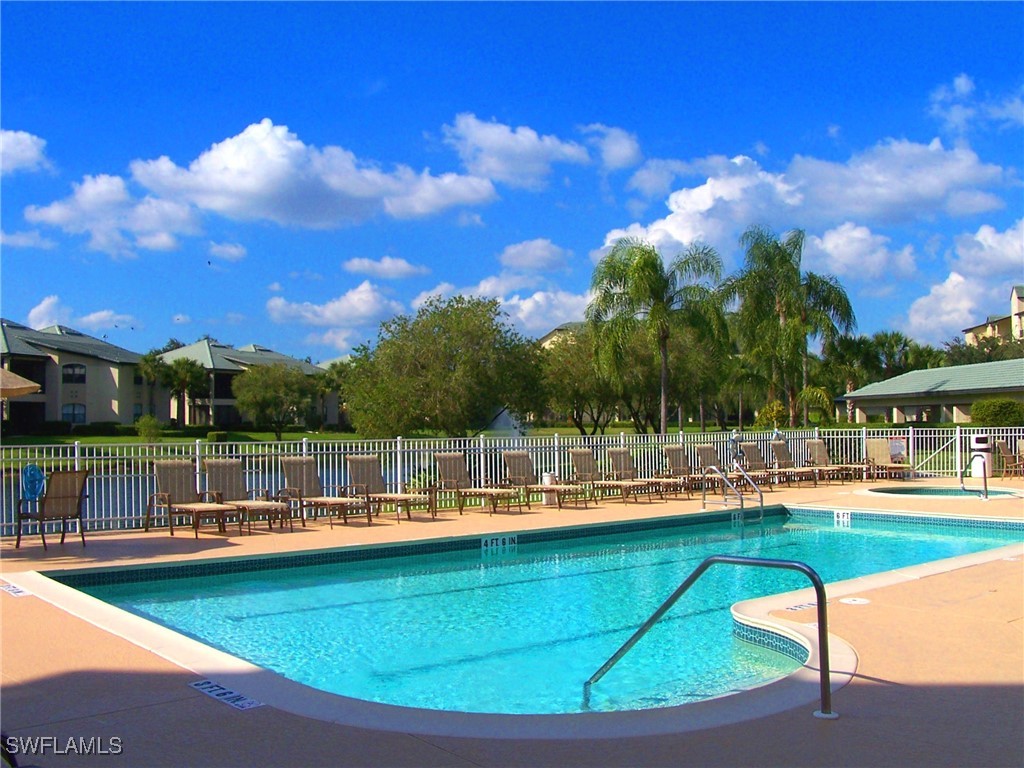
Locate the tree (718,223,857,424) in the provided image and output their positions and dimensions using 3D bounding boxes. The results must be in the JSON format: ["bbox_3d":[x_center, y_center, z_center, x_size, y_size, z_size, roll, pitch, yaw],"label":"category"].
[{"bbox_3d":[14.920,-2.545,56.117,7.031,12.051,6.800,0,-2,0],"label":"tree"}]

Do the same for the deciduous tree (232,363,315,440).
[{"bbox_3d":[-16.123,1.300,70.000,5.611,5.515,5.300,0,-2,0],"label":"deciduous tree"}]

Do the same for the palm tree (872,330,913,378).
[{"bbox_3d":[27.533,0.020,75.038,3.260,7.665,3.115,0,-2,0],"label":"palm tree"}]

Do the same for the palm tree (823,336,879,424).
[{"bbox_3d":[20.248,0.260,62.023,3.353,6.584,3.234,0,-2,0],"label":"palm tree"}]

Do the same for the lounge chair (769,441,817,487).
[{"bbox_3d":[7.113,1.970,25.596,0.700,1.030,1.800,1,-2,-38],"label":"lounge chair"}]

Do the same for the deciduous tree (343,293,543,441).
[{"bbox_3d":[-2.287,0.056,35.019,6.524,6.121,6.300,0,-2,0],"label":"deciduous tree"}]

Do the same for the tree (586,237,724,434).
[{"bbox_3d":[7.457,-2.113,54.103,7.197,11.144,6.900,0,-2,0],"label":"tree"}]

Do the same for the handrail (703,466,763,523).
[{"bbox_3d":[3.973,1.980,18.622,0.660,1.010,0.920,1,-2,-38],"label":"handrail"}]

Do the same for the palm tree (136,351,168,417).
[{"bbox_3d":[-28.472,0.695,82.031,2.613,6.709,2.613,0,-2,0],"label":"palm tree"}]

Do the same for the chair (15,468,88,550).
[{"bbox_3d":[-6.090,1.656,13.753,0.740,1.010,0.630,-2,-3,39],"label":"chair"}]

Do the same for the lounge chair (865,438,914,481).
[{"bbox_3d":[10.043,2.020,27.595,0.680,1.030,1.700,0,-2,-6],"label":"lounge chair"}]

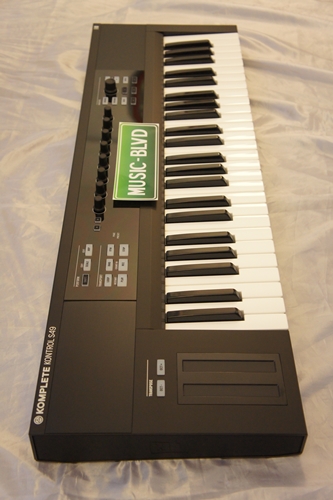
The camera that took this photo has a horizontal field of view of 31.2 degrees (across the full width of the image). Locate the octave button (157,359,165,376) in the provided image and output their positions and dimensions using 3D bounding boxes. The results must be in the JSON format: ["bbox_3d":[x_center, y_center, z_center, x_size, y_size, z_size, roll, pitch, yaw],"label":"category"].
[{"bbox_3d":[-0.006,0.129,0.655,0.009,0.003,0.020,0,48,-1],"label":"octave button"}]

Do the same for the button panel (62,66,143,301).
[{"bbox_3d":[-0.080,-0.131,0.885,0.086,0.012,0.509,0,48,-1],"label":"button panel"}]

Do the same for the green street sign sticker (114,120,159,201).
[{"bbox_3d":[-0.042,-0.133,0.883,0.062,0.005,0.176,0,48,-1],"label":"green street sign sticker"}]

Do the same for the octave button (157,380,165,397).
[{"bbox_3d":[-0.005,0.148,0.638,0.009,0.003,0.019,0,48,-1],"label":"octave button"}]

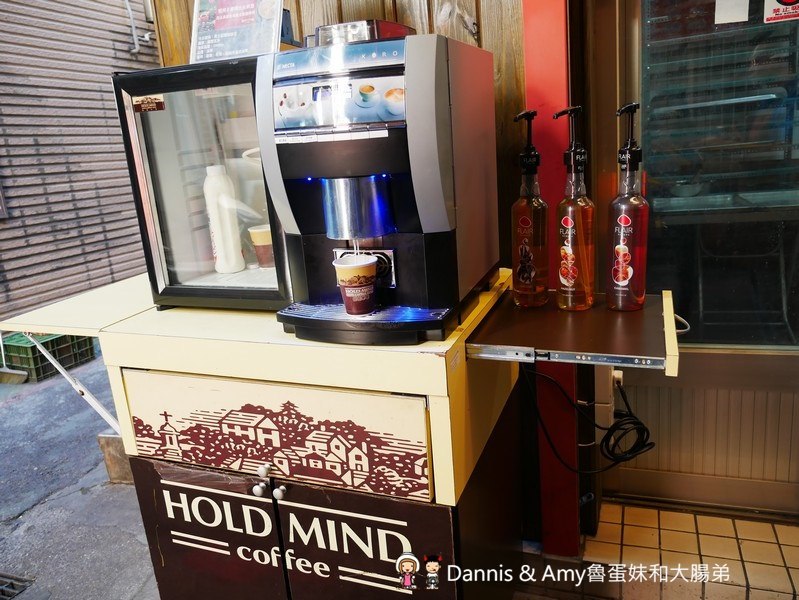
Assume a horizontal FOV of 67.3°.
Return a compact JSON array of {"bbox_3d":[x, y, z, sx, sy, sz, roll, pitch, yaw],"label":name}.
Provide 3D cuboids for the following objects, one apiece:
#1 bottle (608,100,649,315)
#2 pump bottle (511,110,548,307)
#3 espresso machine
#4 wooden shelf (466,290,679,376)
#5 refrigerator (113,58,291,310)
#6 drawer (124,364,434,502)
[{"bbox_3d":[0.451,-0.180,1.192,0.087,0.401,0.075,-13,17,-27],"label":"bottle"},{"bbox_3d":[0.268,-0.188,1.267,0.087,0.404,0.075,-14,18,-31],"label":"pump bottle"},{"bbox_3d":[-0.024,-0.266,1.228,0.344,0.575,0.508,2,17,22],"label":"espresso machine"},{"bbox_3d":[0.338,0.048,1.215,0.396,0.040,0.373,2,17,22],"label":"wooden shelf"},{"bbox_3d":[-0.336,-0.266,1.423,0.366,0.519,0.400,2,17,22],"label":"refrigerator"},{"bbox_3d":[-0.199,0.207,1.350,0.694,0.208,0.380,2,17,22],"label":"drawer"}]

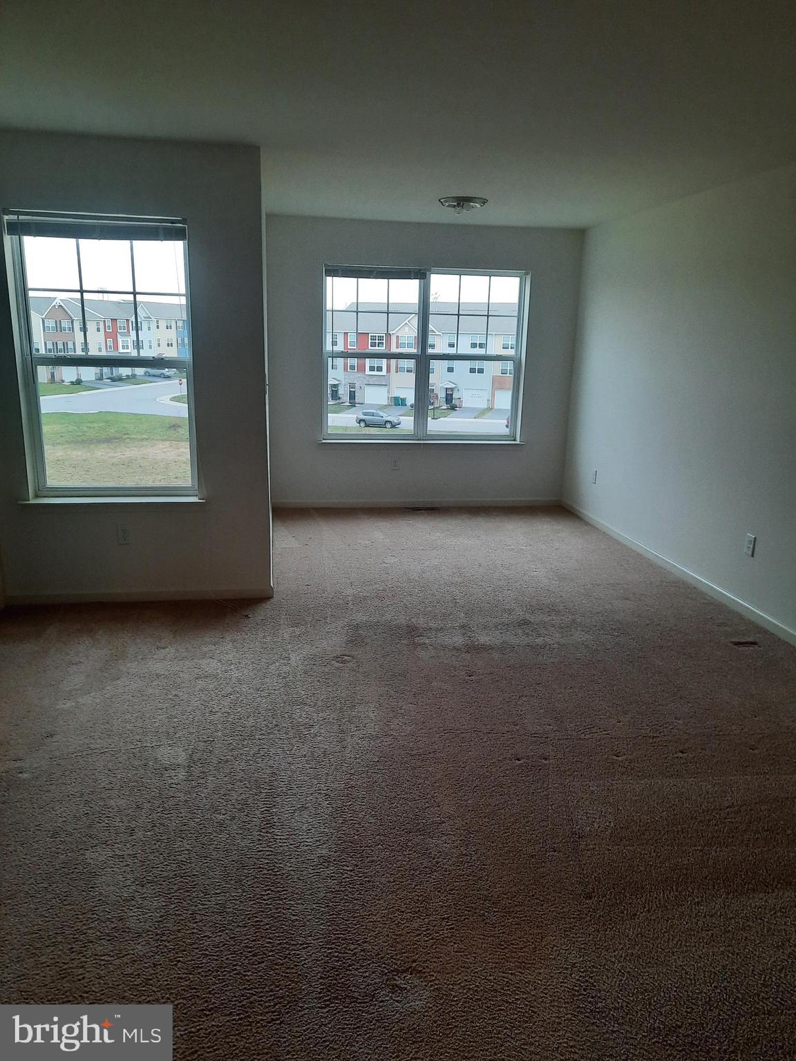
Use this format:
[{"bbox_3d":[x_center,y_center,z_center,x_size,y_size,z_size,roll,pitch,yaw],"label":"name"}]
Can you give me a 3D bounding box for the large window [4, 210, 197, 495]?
[{"bbox_3d":[-1.539,-0.899,4.085,0.878,1.447,0.120,-1,15,-9],"label":"large window"}]

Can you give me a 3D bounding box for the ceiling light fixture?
[{"bbox_3d":[0.452,-2.238,5.327,0.340,0.100,0.340,-1,15,-9],"label":"ceiling light fixture"}]

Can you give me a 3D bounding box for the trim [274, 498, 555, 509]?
[{"bbox_3d":[0.217,-0.244,6.964,2.689,0.070,0.015,-1,15,-9],"label":"trim"}]

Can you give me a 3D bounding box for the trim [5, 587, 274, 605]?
[{"bbox_3d":[-1.457,0.381,4.368,1.479,0.070,0.015,-1,15,-9],"label":"trim"}]

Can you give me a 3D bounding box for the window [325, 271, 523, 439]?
[{"bbox_3d":[0.241,-1.521,6.699,1.784,1.450,0.120,-1,15,-9],"label":"window"}]

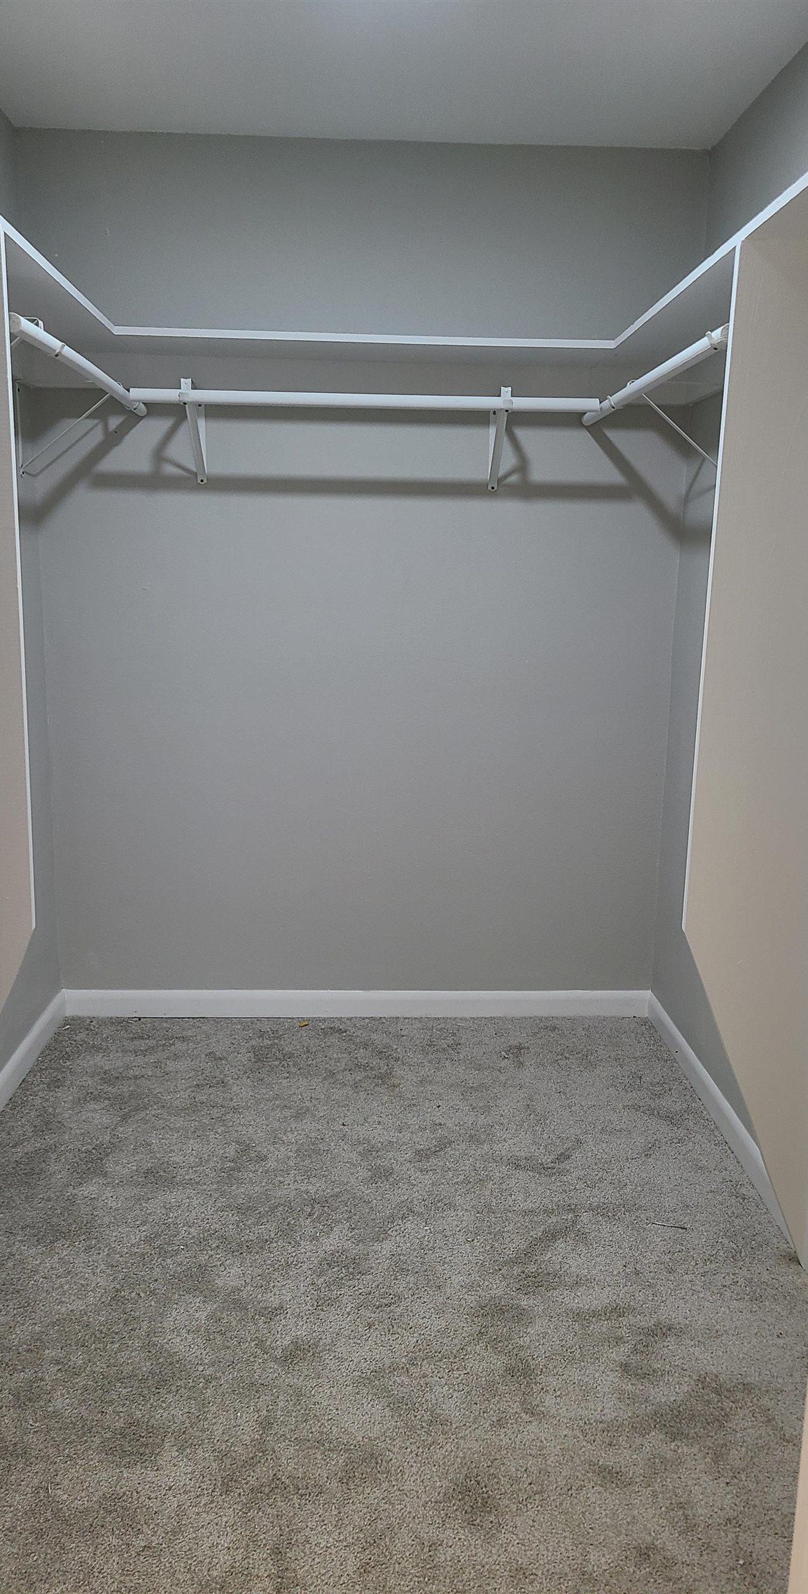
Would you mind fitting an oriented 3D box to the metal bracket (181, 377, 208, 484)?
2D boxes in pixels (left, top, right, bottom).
[{"bbox_3d":[-0.542,-0.937,3.087,0.028,0.236,0.295,1,12,-2],"label":"metal bracket"}]

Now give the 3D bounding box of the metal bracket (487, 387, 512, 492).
[{"bbox_3d":[0.250,-0.928,3.118,0.028,0.239,0.295,1,12,-2],"label":"metal bracket"}]

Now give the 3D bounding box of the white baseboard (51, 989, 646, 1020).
[{"bbox_3d":[-0.129,0.621,3.574,1.754,0.083,0.015,1,12,-2],"label":"white baseboard"}]

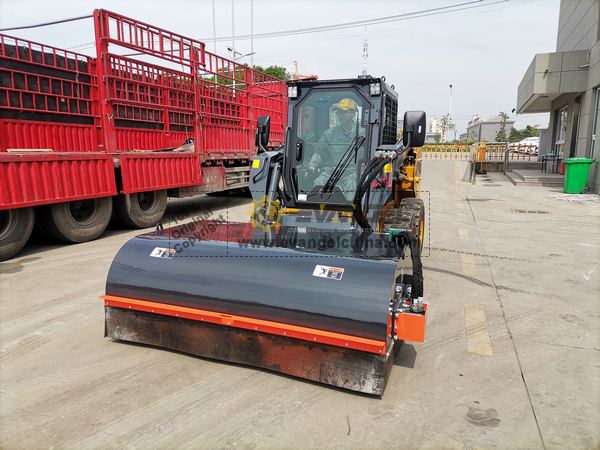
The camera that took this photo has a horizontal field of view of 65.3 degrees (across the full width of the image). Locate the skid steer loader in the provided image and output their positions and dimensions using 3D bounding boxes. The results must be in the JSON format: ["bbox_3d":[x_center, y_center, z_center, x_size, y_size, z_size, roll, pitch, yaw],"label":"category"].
[{"bbox_3d":[0.431,-0.451,4.876,2.280,2.130,4.400,4,10,23],"label":"skid steer loader"}]

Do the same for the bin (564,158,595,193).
[{"bbox_3d":[8.400,-1.485,14.160,0.730,1.040,0.580,3,10,17],"label":"bin"}]

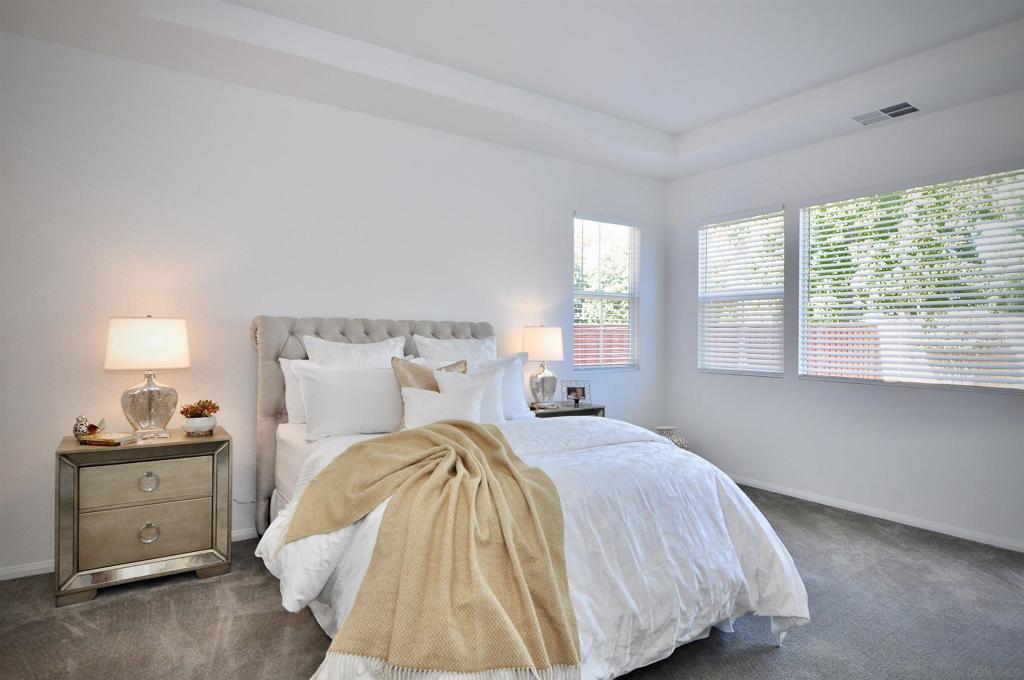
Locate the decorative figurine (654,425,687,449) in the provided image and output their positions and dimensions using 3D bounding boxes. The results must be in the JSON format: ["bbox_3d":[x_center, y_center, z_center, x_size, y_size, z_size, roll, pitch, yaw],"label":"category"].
[{"bbox_3d":[1.346,0.994,4.665,0.350,0.470,0.240,1,1,35],"label":"decorative figurine"}]

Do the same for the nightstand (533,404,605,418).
[{"bbox_3d":[0.293,0.871,4.160,0.705,0.708,0.450,0,0,-32],"label":"nightstand"}]

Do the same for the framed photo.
[{"bbox_3d":[0.506,0.418,4.270,0.235,0.210,0.070,0,0,-10],"label":"framed photo"}]

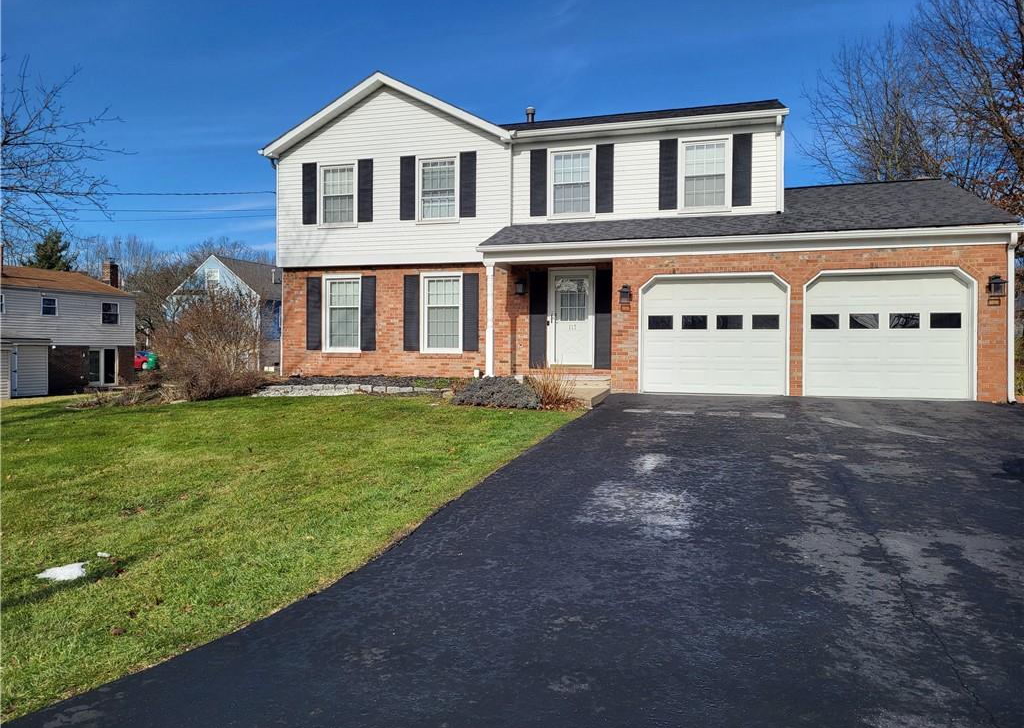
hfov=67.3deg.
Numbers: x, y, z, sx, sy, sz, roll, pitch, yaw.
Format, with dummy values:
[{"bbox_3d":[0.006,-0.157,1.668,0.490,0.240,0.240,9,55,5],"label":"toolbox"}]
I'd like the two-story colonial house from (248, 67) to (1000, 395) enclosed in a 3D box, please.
[{"bbox_3d":[2.433,-3.043,19.613,15.396,7.079,10.573,1,1,18],"label":"two-story colonial house"}]

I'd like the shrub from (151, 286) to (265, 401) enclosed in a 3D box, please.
[{"bbox_3d":[-7.130,-0.520,18.000,2.600,2.550,2.500,1,1,18],"label":"shrub"}]

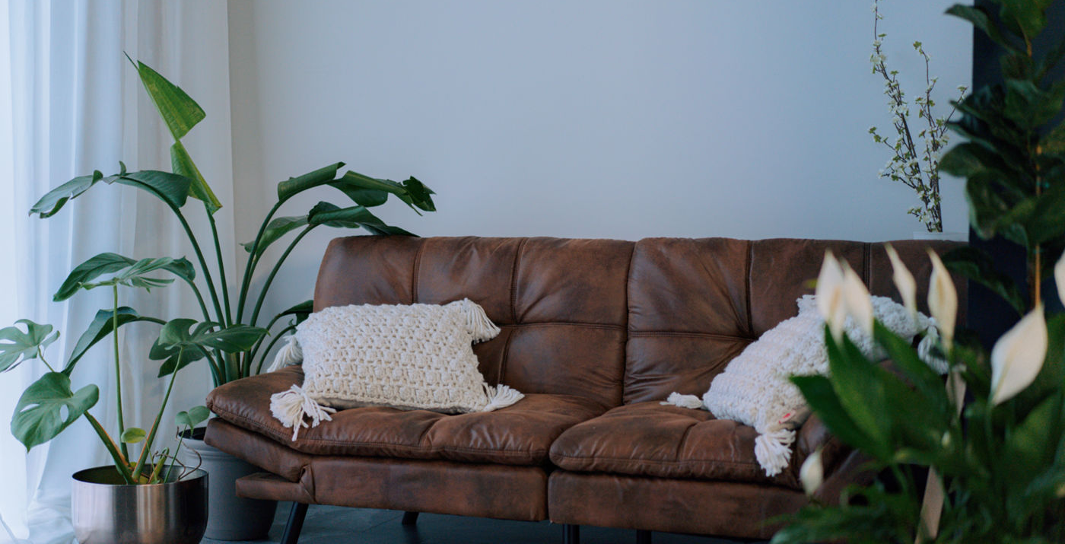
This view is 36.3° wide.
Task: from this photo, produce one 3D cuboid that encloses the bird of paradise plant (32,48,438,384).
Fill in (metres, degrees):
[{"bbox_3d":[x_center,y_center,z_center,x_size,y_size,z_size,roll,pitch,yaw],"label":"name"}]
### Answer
[{"bbox_3d":[-0.765,-0.083,4.351,0.990,0.940,0.600,0,3,0],"label":"bird of paradise plant"}]

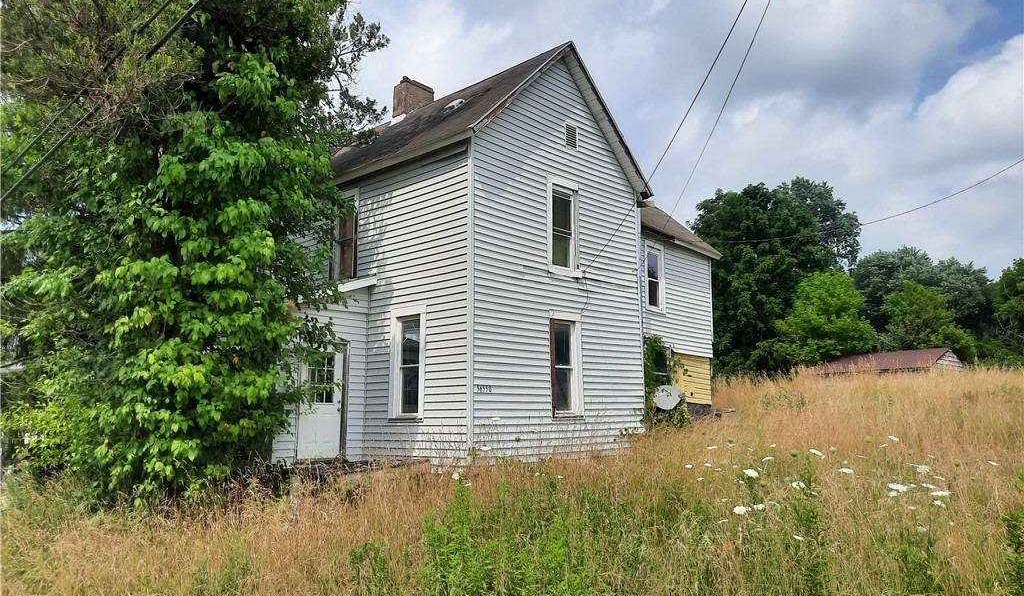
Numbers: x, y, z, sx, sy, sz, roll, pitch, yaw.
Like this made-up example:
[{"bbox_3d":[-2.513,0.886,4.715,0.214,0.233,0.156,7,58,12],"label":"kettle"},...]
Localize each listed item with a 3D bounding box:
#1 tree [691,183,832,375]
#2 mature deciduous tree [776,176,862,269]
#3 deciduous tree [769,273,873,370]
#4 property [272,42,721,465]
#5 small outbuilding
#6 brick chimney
[{"bbox_3d":[15.856,-0.615,48.062,9.254,14.112,9.254,-4,-9,18],"label":"tree"},{"bbox_3d":[23.285,-1.500,58.347,7.440,16.481,7.440,-4,-10,22],"label":"mature deciduous tree"},{"bbox_3d":[16.203,1.795,38.920,5.220,6.525,5.220,-4,-10,22],"label":"deciduous tree"},{"bbox_3d":[-0.420,-0.439,18.048,8.025,8.107,12.749,-9,-12,42],"label":"property"},{"bbox_3d":[17.661,3.919,34.983,3.800,2.600,5.800,7,-12,-40],"label":"small outbuilding"},{"bbox_3d":[-2.388,-4.617,17.971,0.564,1.057,0.893,-9,-12,42],"label":"brick chimney"}]

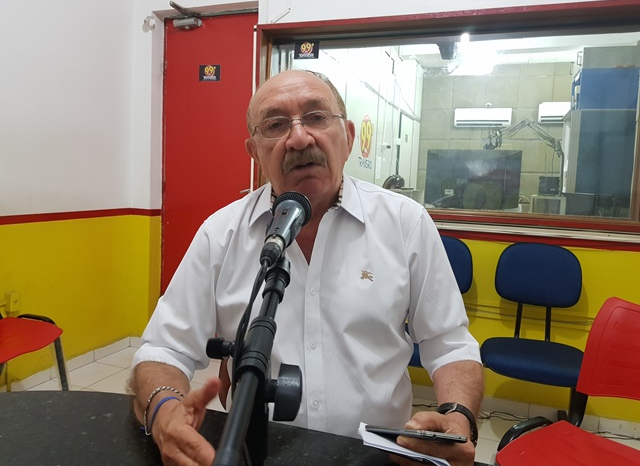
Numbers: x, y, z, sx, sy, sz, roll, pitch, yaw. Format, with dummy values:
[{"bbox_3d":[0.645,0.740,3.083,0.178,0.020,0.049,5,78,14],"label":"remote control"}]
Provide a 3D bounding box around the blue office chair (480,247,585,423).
[{"bbox_3d":[0.947,0.515,2.127,0.440,0.910,0.500,4,6,18],"label":"blue office chair"}]

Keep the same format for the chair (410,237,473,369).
[{"bbox_3d":[0.497,0.482,2.275,0.440,0.910,0.500,4,6,18],"label":"chair"}]

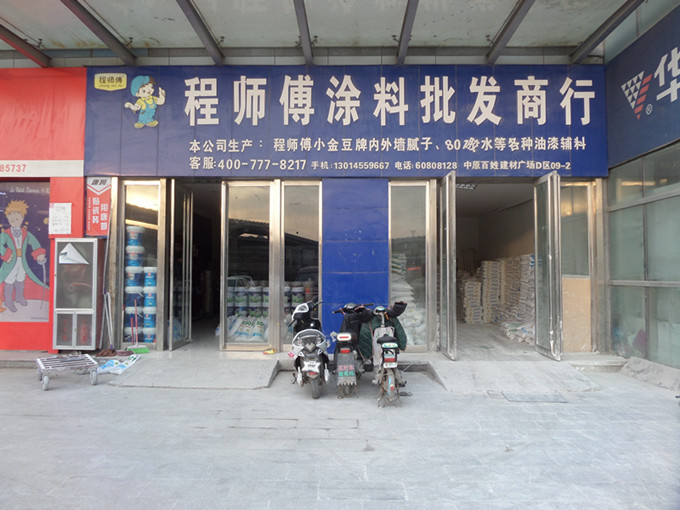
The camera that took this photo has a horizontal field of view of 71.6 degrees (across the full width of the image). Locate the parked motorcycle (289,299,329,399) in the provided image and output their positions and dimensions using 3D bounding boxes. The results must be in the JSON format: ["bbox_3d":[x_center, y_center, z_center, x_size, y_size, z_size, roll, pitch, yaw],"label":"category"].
[{"bbox_3d":[-0.377,1.196,6.227,0.620,1.070,1.700,0,-2,-3],"label":"parked motorcycle"}]

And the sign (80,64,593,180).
[{"bbox_3d":[0.047,-2.269,8.040,8.809,1.912,0.150,0,-2,1],"label":"sign"}]

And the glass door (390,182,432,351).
[{"bbox_3d":[1.185,0.184,7.942,0.725,2.880,0.070,0,-2,1],"label":"glass door"}]

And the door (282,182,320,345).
[{"bbox_3d":[-0.644,0.176,7.987,0.672,2.879,0.070,0,-2,1],"label":"door"}]

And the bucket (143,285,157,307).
[{"bbox_3d":[-3.300,0.744,8.310,0.325,0.355,0.325,0,-2,0],"label":"bucket"}]

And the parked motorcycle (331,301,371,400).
[{"bbox_3d":[0.139,1.196,6.225,0.600,1.070,1.620,0,-2,3],"label":"parked motorcycle"}]

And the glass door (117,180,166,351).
[{"bbox_3d":[-3.383,0.169,8.054,0.846,2.921,0.070,0,-2,1],"label":"glass door"}]

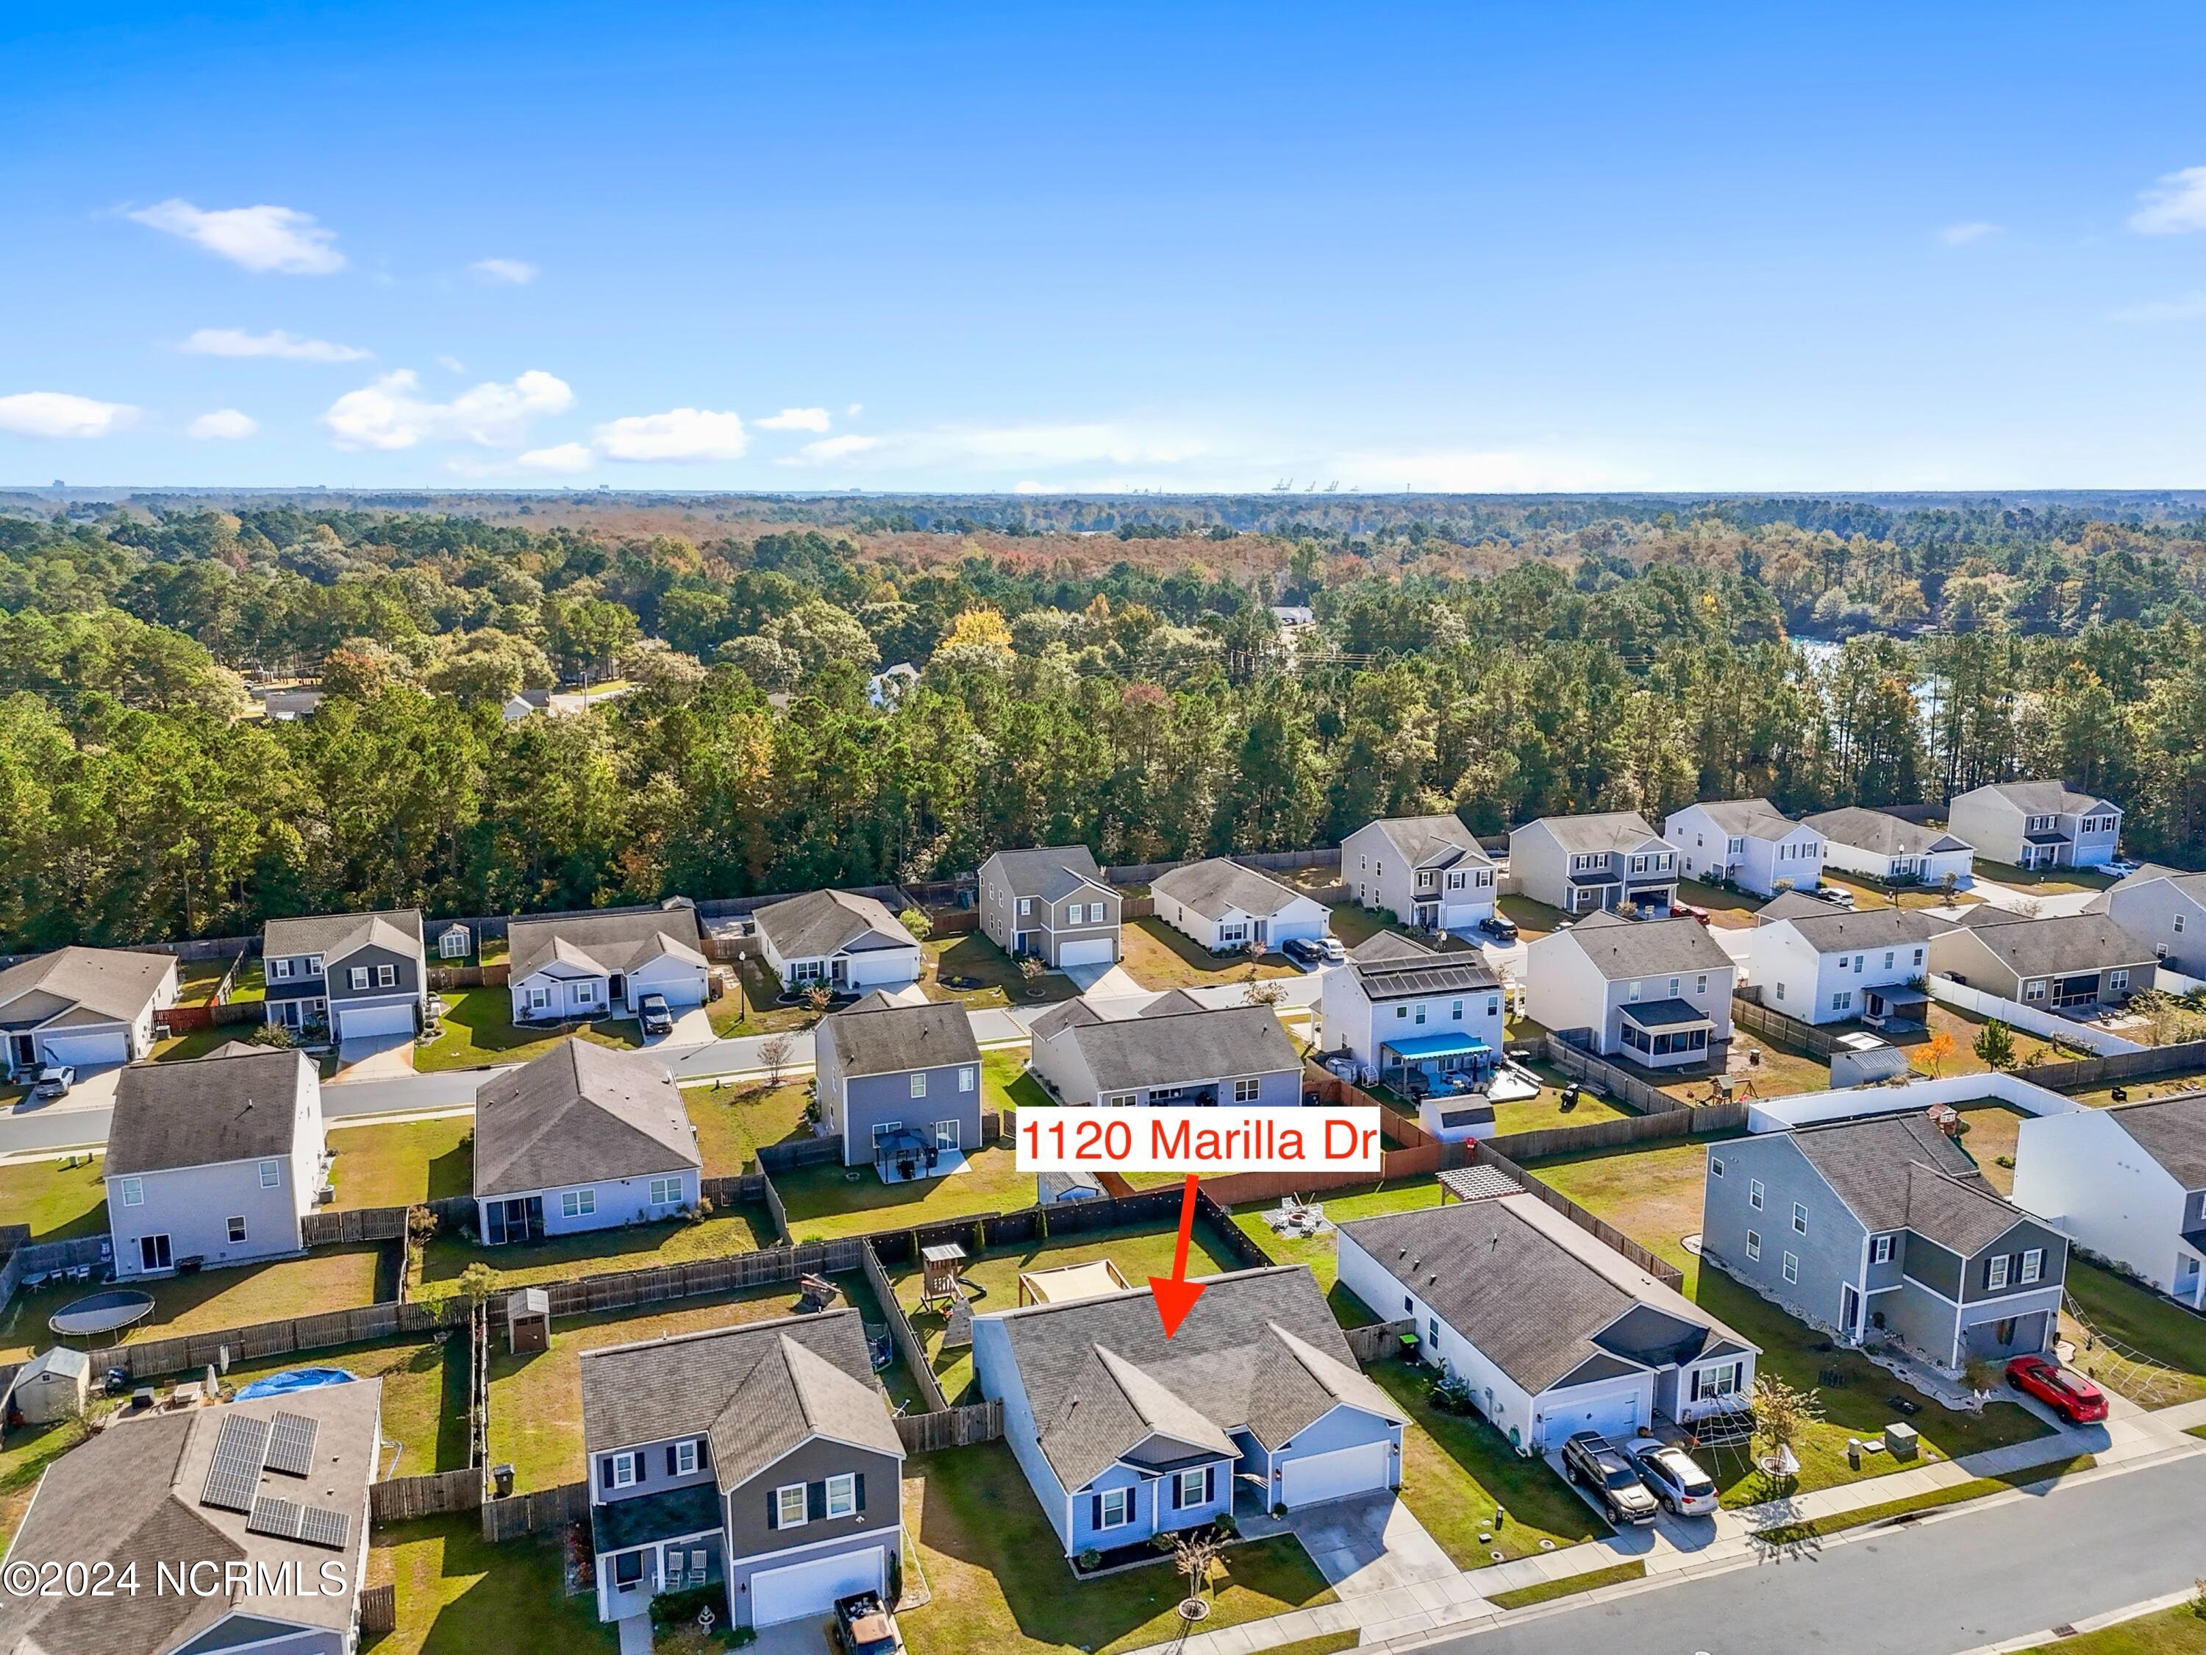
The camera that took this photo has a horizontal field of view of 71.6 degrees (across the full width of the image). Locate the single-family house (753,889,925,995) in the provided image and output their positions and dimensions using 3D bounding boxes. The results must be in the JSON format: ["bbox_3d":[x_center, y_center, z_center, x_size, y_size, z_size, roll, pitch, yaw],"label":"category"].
[{"bbox_3d":[-24.297,9.129,138.443,11.940,5.800,16.500,-5,13,-20],"label":"single-family house"}]

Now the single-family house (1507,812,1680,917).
[{"bbox_3d":[51.670,3.150,161.430,12.300,8.400,12.100,-5,13,-21],"label":"single-family house"}]

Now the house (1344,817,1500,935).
[{"bbox_3d":[32.130,3.880,156.020,9.500,9.300,14.300,-5,13,-22],"label":"house"}]

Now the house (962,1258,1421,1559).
[{"bbox_3d":[3.464,24.633,69.289,15.390,5.490,14.740,-4,13,-19],"label":"house"}]

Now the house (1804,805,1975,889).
[{"bbox_3d":[88.820,1.180,176.150,11.850,5.900,17.700,-5,13,-21],"label":"house"}]

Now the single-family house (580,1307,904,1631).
[{"bbox_3d":[-14.631,24.537,60.911,11.200,7.650,12.100,-4,13,-20],"label":"single-family house"}]

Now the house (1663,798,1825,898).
[{"bbox_3d":[70.460,1.570,168.470,9.900,8.450,14.100,-5,13,-21],"label":"house"}]

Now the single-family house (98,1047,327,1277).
[{"bbox_3d":[-51.272,17.703,88.324,10.300,9.000,15.400,-4,13,-20],"label":"single-family house"}]

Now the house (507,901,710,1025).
[{"bbox_3d":[-42.299,11.008,130.557,15.180,5.500,14.200,-5,13,-20],"label":"house"}]

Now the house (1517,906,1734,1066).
[{"bbox_3d":[41.162,11.715,118.140,11.800,8.050,15.300,-4,13,-20],"label":"house"}]

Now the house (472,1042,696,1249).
[{"bbox_3d":[-31.724,18.164,93.768,12.200,5.800,17.300,-4,13,-20],"label":"house"}]

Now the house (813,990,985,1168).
[{"bbox_3d":[-14.145,15.734,103.069,8.910,8.350,12.600,-5,13,-20],"label":"house"}]

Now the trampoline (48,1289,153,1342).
[{"bbox_3d":[-49.717,24.528,76.163,4.300,0.950,4.300,-4,13,-20],"label":"trampoline"}]

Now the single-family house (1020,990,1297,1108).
[{"bbox_3d":[4.280,15.770,109.950,15.400,5.900,14.350,-4,13,-19],"label":"single-family house"}]

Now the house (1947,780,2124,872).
[{"bbox_3d":[108.828,-0.941,179.203,11.740,8.200,12.510,-5,13,-20],"label":"house"}]

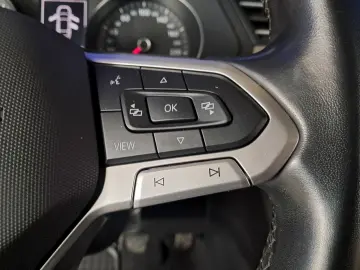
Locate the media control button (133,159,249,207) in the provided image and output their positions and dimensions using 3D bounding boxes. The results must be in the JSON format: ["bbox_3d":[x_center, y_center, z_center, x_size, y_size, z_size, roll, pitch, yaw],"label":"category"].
[{"bbox_3d":[0.005,0.021,0.122,0.050,0.015,0.010,-10,-10,0],"label":"media control button"}]

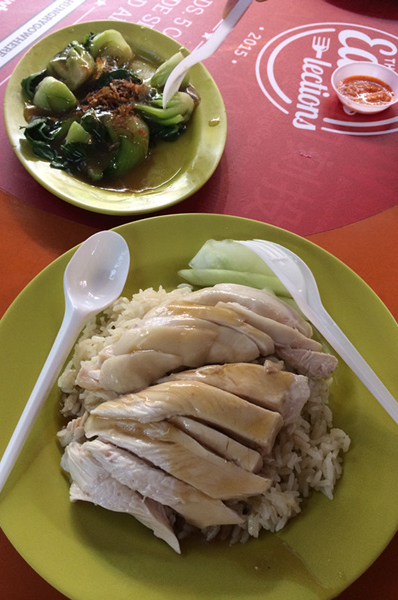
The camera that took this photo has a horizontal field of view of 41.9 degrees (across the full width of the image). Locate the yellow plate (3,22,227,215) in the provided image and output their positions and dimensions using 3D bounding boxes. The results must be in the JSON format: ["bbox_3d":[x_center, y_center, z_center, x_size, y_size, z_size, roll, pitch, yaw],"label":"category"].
[{"bbox_3d":[-0.068,-0.150,0.425,0.168,0.027,0.239,-16,58,-9],"label":"yellow plate"}]

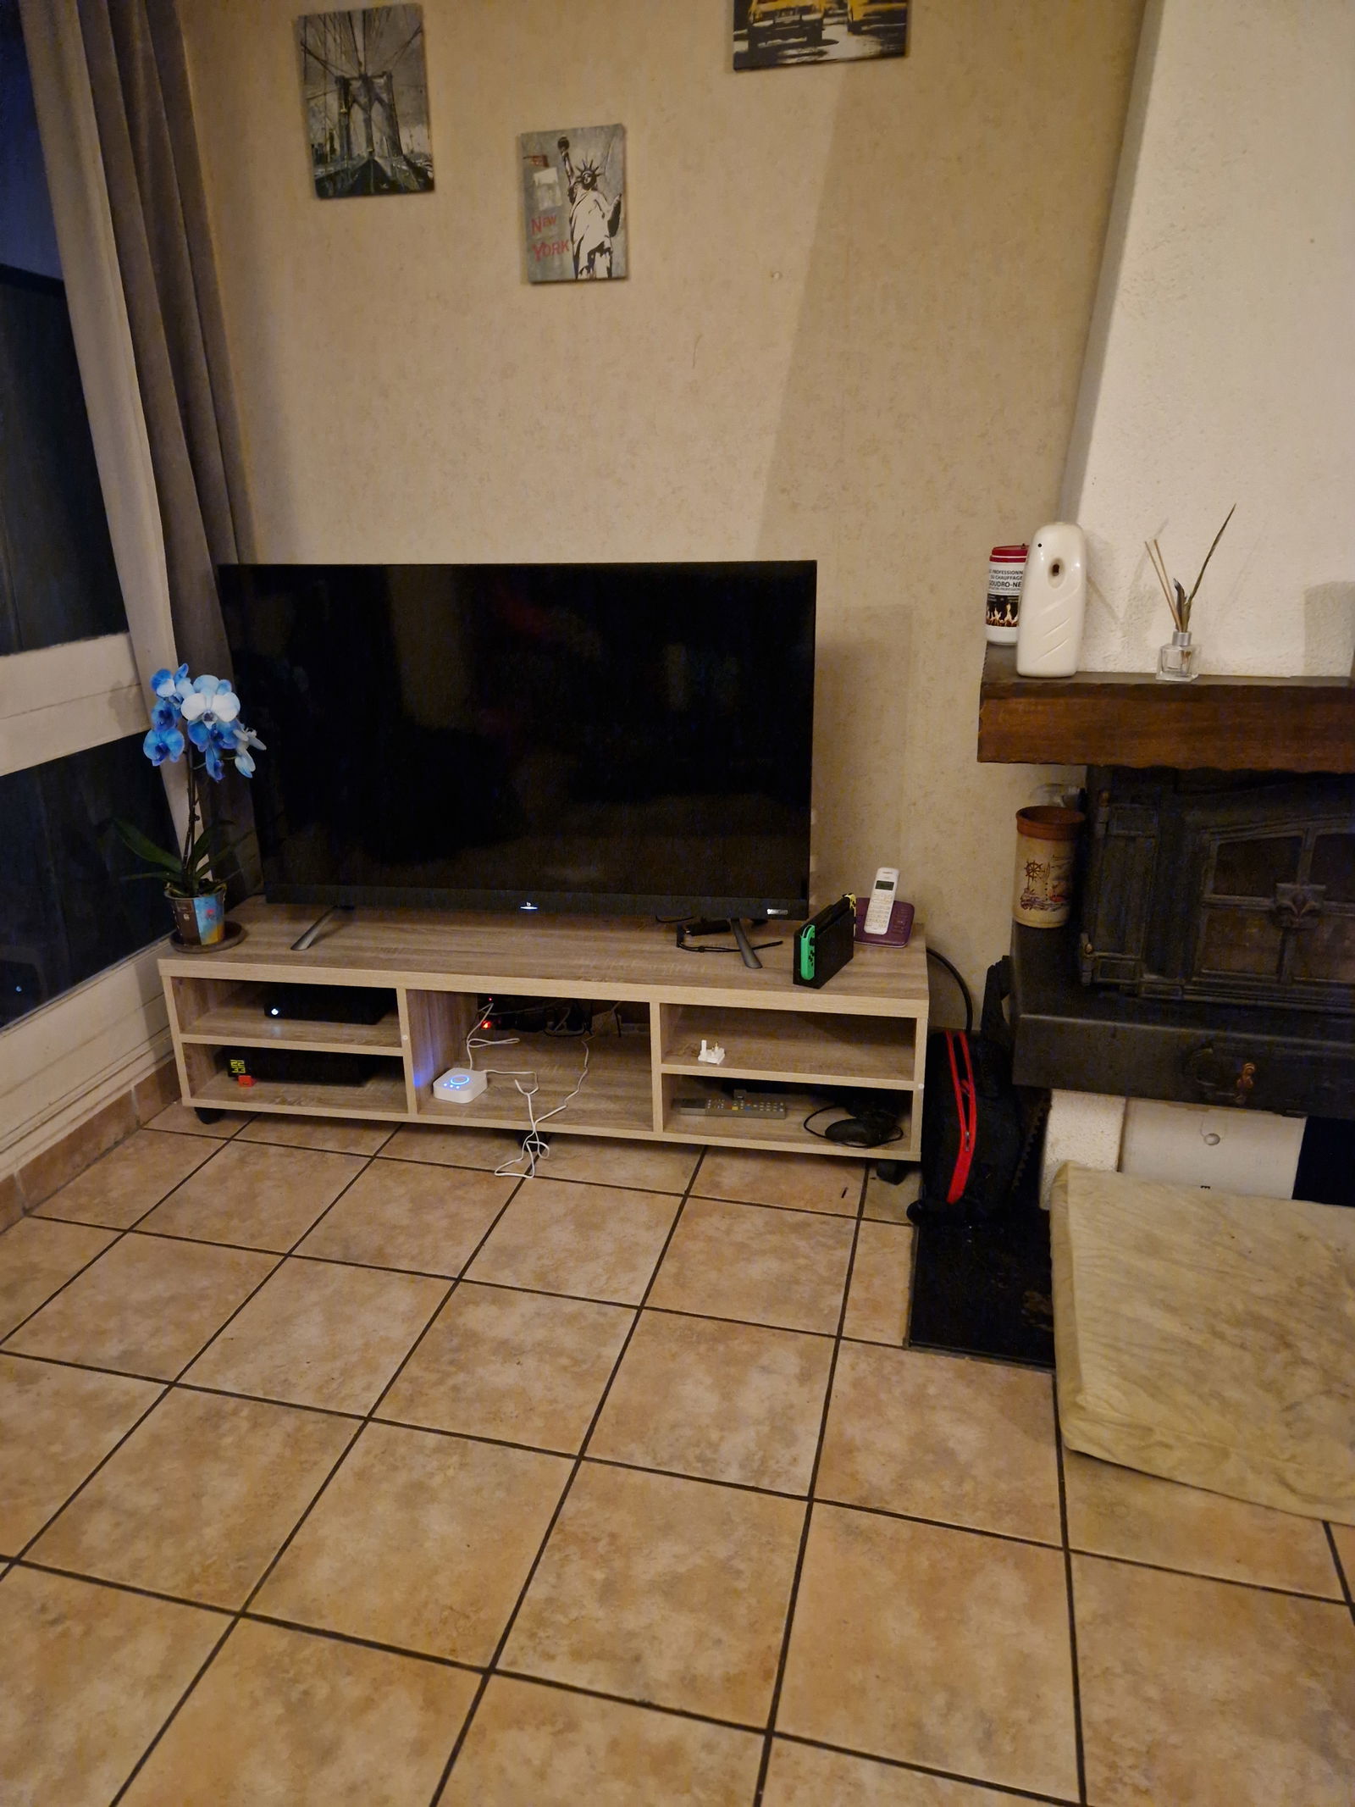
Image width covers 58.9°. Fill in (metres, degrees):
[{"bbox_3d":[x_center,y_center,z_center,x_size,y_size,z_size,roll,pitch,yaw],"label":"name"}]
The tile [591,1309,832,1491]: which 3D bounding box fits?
[{"bbox_3d":[0.064,0.772,1.879,0.333,0.010,0.333,4,21,13],"label":"tile"}]

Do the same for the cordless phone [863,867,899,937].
[{"bbox_3d":[0.443,-0.002,2.587,0.048,0.149,0.026,7,-14,22],"label":"cordless phone"}]

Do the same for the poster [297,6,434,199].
[{"bbox_3d":[-0.574,-1.487,2.239,0.243,0.295,0.018,3,21,11],"label":"poster"}]

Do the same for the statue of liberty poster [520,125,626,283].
[{"bbox_3d":[-0.198,-1.364,2.353,0.201,0.259,0.020,3,21,11],"label":"statue of liberty poster"}]

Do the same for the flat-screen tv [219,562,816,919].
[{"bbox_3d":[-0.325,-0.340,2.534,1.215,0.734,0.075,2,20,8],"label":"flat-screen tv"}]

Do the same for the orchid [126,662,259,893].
[{"bbox_3d":[-0.992,-0.233,2.417,0.260,0.473,0.180,3,21,11],"label":"orchid"}]

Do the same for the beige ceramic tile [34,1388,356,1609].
[{"bbox_3d":[-0.680,0.842,1.726,0.333,0.010,0.333,4,21,13],"label":"beige ceramic tile"}]

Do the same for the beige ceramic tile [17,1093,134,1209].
[{"bbox_3d":[-1.245,0.510,2.502,0.010,0.085,0.327,5,21,16],"label":"beige ceramic tile"}]

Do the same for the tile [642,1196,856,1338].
[{"bbox_3d":[0.146,0.657,2.195,0.333,0.010,0.333,4,21,13],"label":"tile"}]

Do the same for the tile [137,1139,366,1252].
[{"bbox_3d":[-0.850,0.590,2.433,0.333,0.010,0.333,4,21,13],"label":"tile"}]

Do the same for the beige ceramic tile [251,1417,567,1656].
[{"bbox_3d":[-0.345,0.855,1.630,0.333,0.010,0.333,4,21,14],"label":"beige ceramic tile"}]

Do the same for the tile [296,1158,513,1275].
[{"bbox_3d":[-0.509,0.604,2.318,0.333,0.010,0.333,4,21,14],"label":"tile"}]

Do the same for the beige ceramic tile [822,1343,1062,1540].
[{"bbox_3d":[0.391,0.786,1.776,0.333,0.010,0.333,4,21,14],"label":"beige ceramic tile"}]

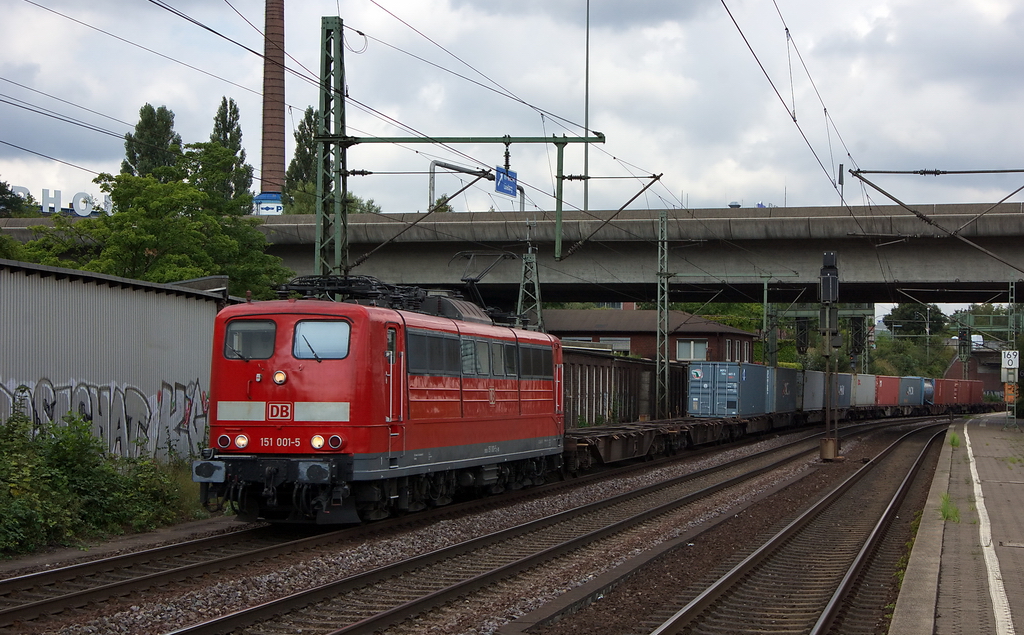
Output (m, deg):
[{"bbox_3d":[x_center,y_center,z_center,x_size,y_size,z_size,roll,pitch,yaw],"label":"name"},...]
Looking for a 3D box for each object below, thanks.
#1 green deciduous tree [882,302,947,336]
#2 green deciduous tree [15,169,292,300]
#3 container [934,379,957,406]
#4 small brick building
[{"bbox_3d":[63.800,0.600,302.000,10.200,9.200,9.800,0,-2,12],"label":"green deciduous tree"},{"bbox_3d":[-12.700,-0.200,68.000,9.600,10.200,9.000,0,-2,12],"label":"green deciduous tree"},{"bbox_3d":[44.600,7.800,199.000,2.440,2.590,6.060,-1,-2,22],"label":"container"},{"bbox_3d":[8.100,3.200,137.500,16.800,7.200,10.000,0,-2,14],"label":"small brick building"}]

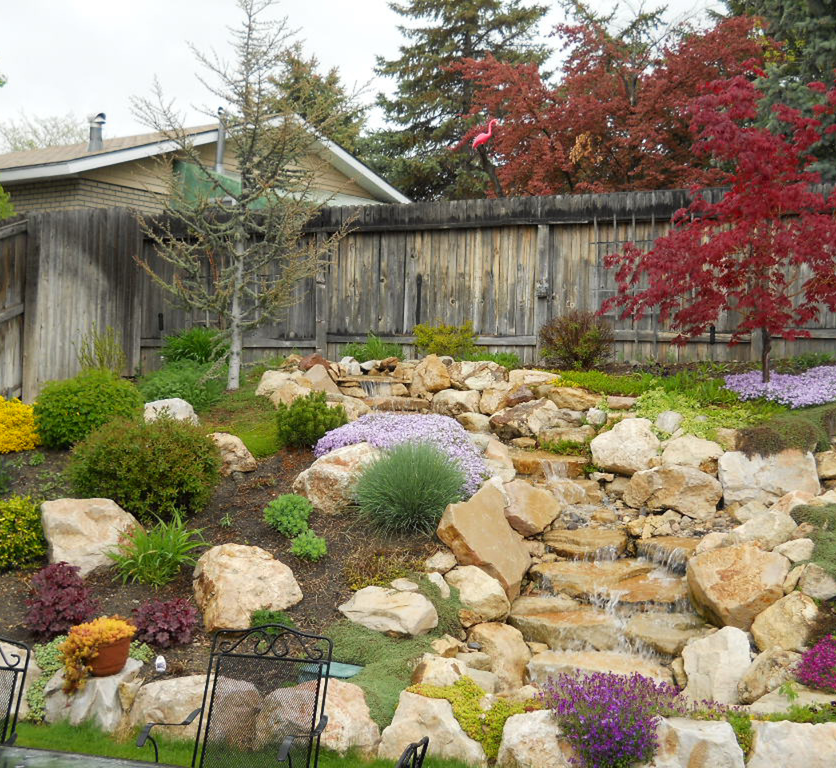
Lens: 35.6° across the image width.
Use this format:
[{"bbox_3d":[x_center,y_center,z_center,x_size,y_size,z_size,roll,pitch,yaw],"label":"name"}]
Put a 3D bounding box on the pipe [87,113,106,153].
[{"bbox_3d":[-4.434,-3.467,17.952,0.261,0.520,0.255,1,1,-14],"label":"pipe"}]

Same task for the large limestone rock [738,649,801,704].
[{"bbox_3d":[1.890,1.573,7.000,0.320,0.276,0.320,2,1,15],"label":"large limestone rock"}]

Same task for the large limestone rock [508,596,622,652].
[{"bbox_3d":[0.856,1.395,7.550,0.628,0.220,0.500,2,1,11],"label":"large limestone rock"}]

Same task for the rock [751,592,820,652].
[{"bbox_3d":[2.132,1.389,7.550,0.390,0.331,0.360,2,1,16],"label":"rock"}]

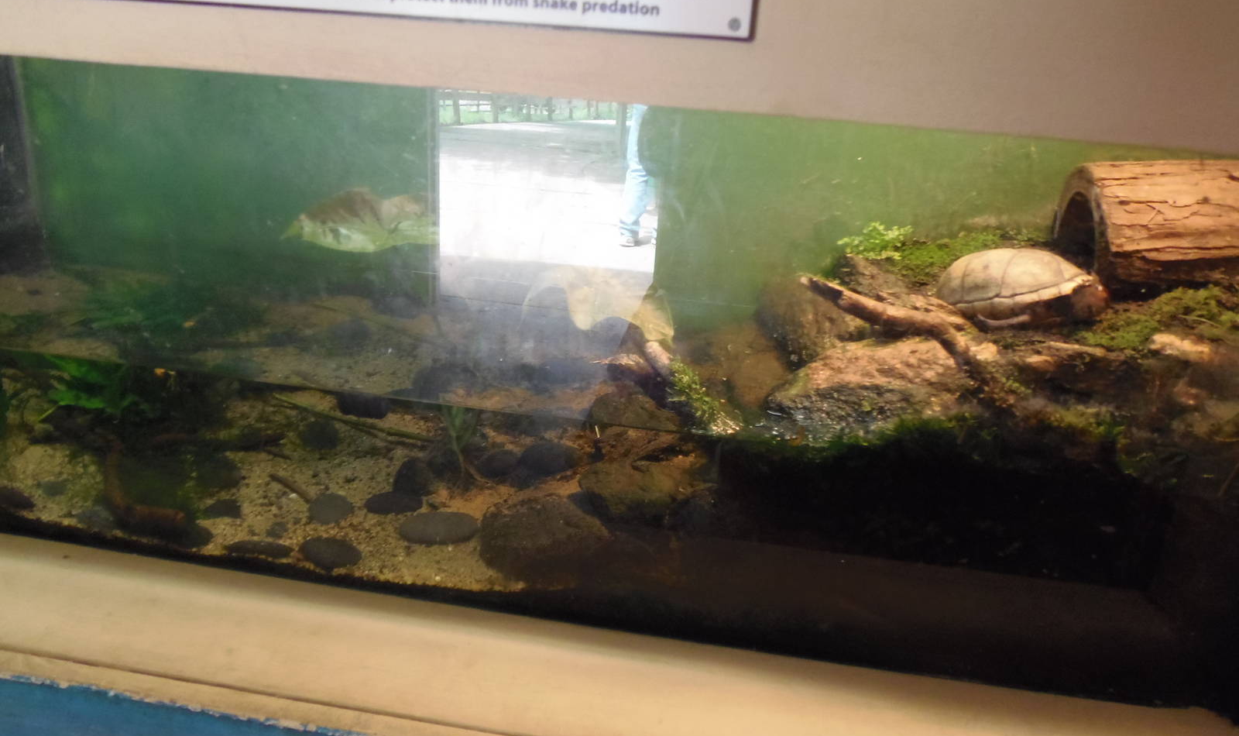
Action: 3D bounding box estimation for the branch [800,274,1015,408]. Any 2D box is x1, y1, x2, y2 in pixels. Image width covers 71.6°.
[{"bbox_3d":[0.211,-0.026,0.637,0.182,0.068,0.048,21,26,39],"label":"branch"}]

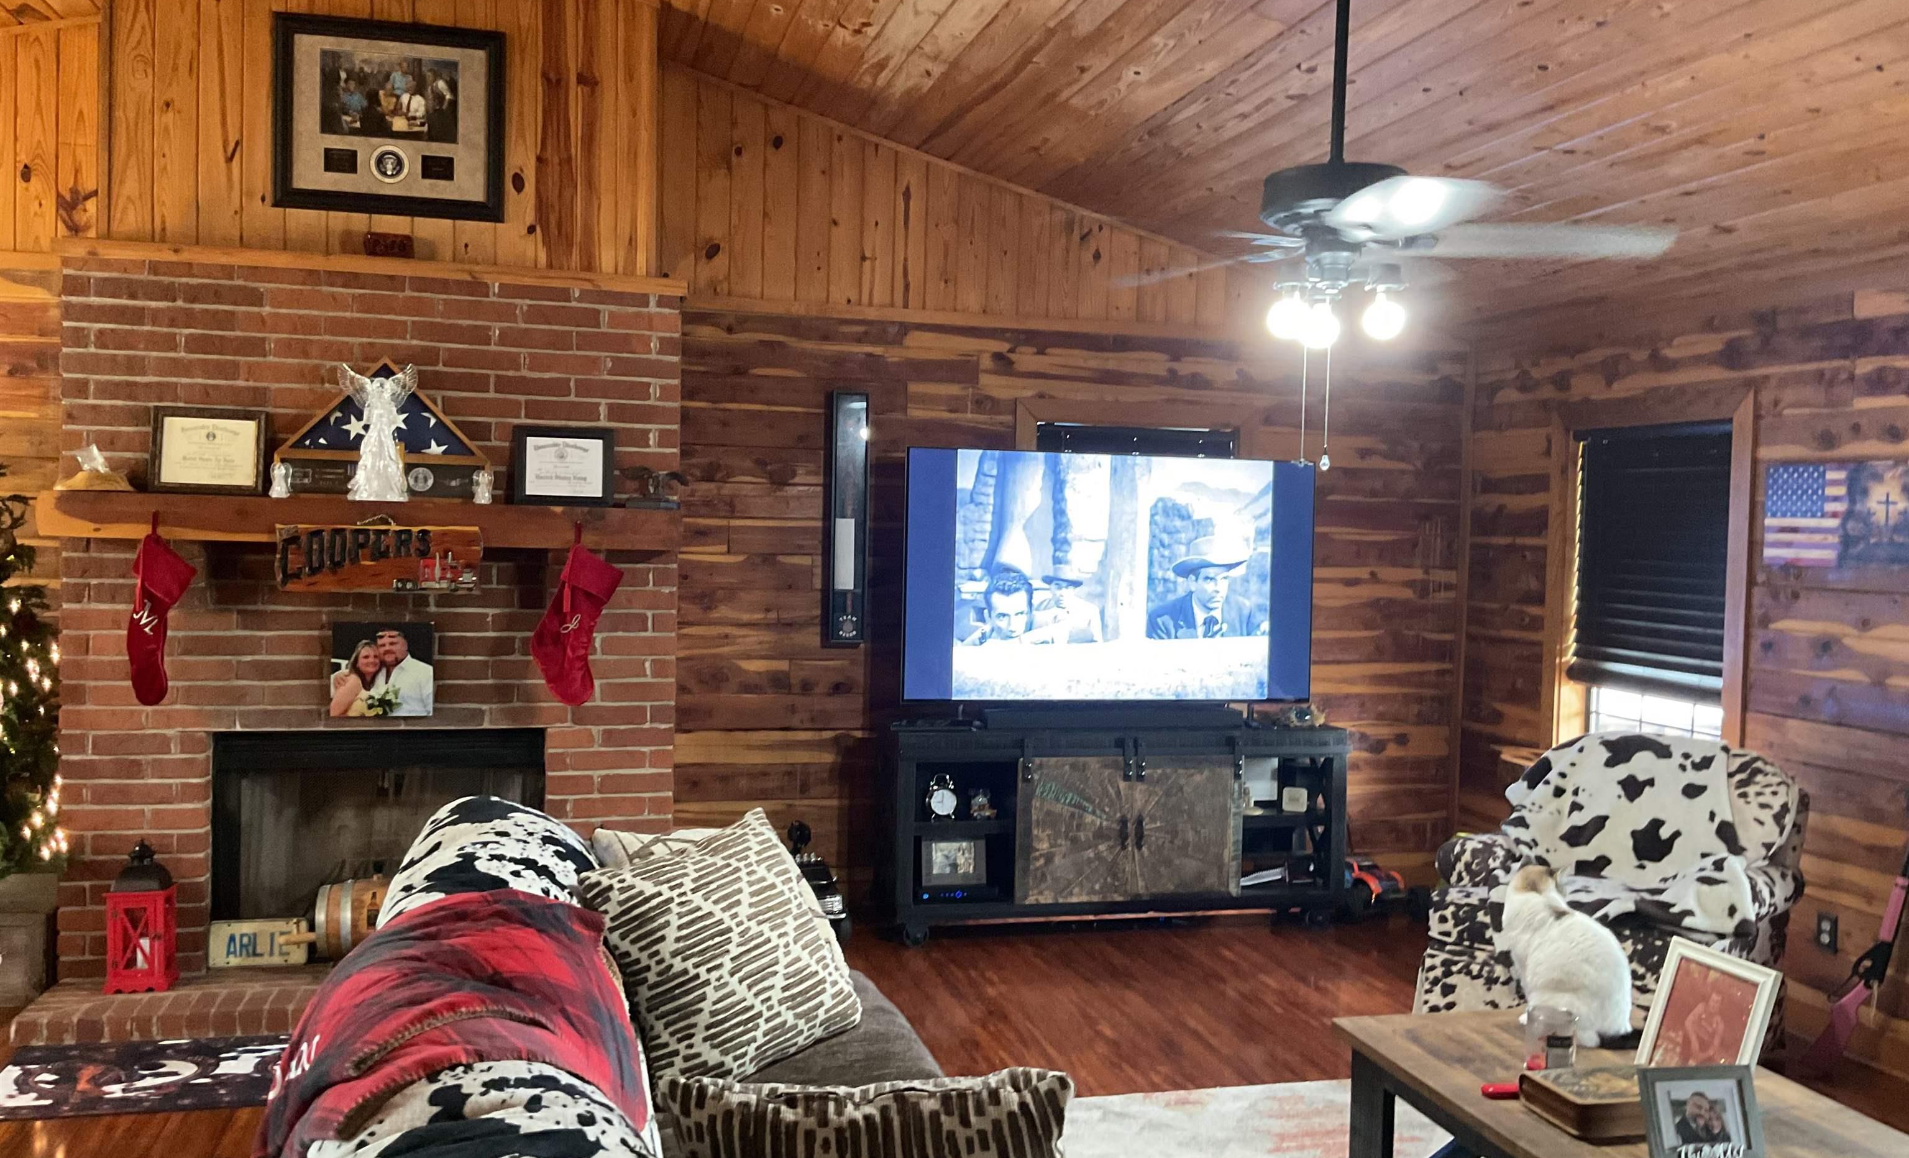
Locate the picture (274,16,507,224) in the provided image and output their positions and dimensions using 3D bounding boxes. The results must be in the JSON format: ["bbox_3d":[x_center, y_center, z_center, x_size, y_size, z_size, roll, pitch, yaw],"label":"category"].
[{"bbox_3d":[-1.831,-1.498,5.191,0.720,0.625,0.040,1,2,-14],"label":"picture"}]

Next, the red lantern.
[{"bbox_3d":[-2.469,1.018,4.872,0.178,0.445,0.168,1,2,-14],"label":"red lantern"}]

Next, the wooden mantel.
[{"bbox_3d":[-1.800,-0.179,4.992,1.850,0.135,0.225,1,2,-14],"label":"wooden mantel"}]

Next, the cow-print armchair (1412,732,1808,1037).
[{"bbox_3d":[2.075,0.964,5.040,1.000,0.945,0.840,3,2,29],"label":"cow-print armchair"}]

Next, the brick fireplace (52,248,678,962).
[{"bbox_3d":[-1.876,0.123,5.285,1.880,2.260,0.750,1,2,-14],"label":"brick fireplace"}]

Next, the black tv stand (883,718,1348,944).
[{"bbox_3d":[0.613,0.959,6.266,1.820,0.790,0.390,1,2,-14],"label":"black tv stand"}]

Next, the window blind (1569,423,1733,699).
[{"bbox_3d":[2.558,-0.075,5.894,0.060,0.980,0.860,1,2,-14],"label":"window blind"}]

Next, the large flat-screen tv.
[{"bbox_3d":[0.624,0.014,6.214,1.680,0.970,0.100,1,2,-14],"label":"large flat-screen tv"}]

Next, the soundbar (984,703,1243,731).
[{"bbox_3d":[0.618,0.535,6.126,1.050,0.072,0.105,1,2,-14],"label":"soundbar"}]

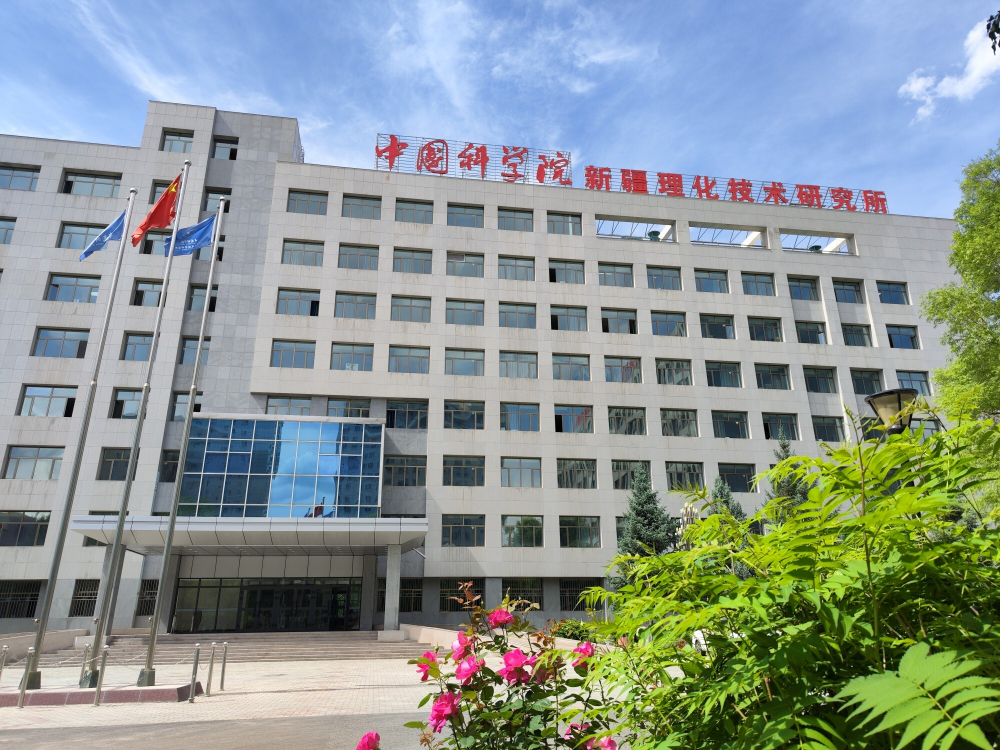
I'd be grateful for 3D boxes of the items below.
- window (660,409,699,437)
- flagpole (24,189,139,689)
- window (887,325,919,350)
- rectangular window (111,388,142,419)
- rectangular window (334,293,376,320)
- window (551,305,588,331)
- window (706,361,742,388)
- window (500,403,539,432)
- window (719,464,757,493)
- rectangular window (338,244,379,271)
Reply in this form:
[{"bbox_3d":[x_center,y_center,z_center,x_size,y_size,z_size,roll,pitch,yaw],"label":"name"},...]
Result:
[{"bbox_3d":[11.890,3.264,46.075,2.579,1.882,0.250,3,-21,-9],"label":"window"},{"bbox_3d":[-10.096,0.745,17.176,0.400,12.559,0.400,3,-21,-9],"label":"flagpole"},{"bbox_3d":[31.316,-2.802,53.983,2.724,1.993,0.250,3,-20,-9],"label":"window"},{"bbox_3d":[-21.961,1.720,41.197,2.010,1.848,0.150,3,-20,-9],"label":"rectangular window"},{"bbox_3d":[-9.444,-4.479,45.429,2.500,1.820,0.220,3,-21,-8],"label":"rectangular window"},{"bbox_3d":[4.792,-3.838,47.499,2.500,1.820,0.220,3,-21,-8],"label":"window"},{"bbox_3d":[15.547,0.081,48.352,2.595,1.895,0.200,3,-21,-9],"label":"window"},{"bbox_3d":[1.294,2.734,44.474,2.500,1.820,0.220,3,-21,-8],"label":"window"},{"bbox_3d":[15.558,6.849,45.842,2.515,1.806,0.200,3,-20,-9],"label":"window"},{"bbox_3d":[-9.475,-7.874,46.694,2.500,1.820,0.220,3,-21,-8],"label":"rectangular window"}]

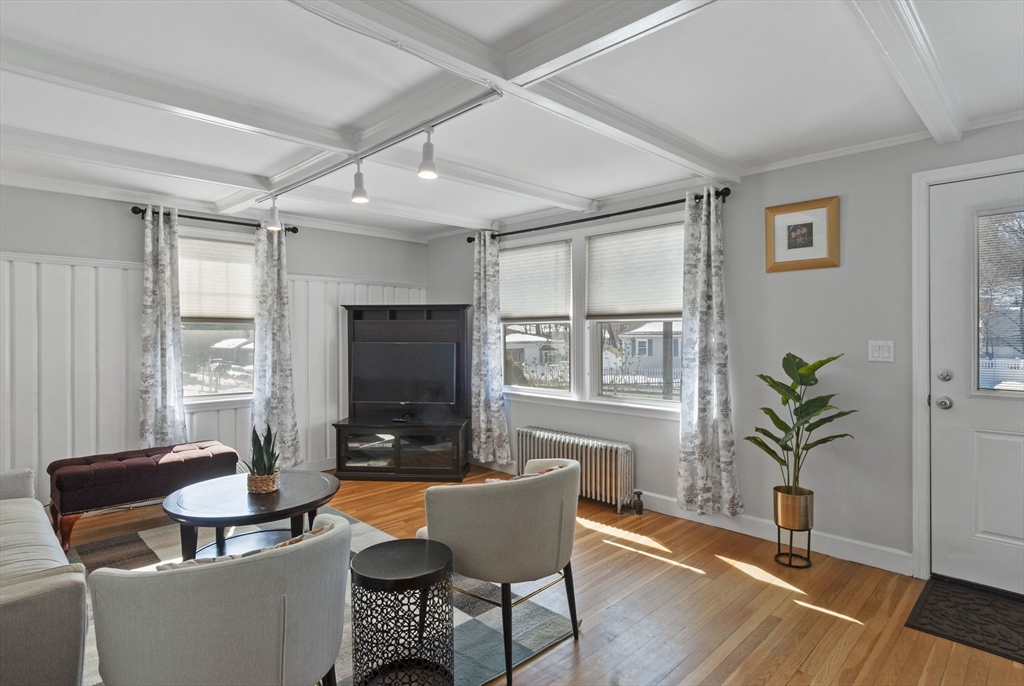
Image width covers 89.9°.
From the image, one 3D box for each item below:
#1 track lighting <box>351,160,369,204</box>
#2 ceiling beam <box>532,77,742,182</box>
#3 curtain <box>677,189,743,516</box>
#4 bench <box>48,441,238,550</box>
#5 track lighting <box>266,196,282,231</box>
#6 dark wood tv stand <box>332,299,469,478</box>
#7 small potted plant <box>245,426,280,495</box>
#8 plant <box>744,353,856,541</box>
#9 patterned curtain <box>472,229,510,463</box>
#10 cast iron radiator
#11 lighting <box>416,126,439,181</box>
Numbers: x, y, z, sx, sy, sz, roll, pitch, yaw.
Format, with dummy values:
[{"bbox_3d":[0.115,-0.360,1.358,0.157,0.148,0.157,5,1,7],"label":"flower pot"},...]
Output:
[{"bbox_3d":[-0.841,-0.891,2.837,0.095,0.238,0.095,1,1,43],"label":"track lighting"},{"bbox_3d":[0.729,-1.078,2.727,1.889,0.090,0.154,-1,1,-42],"label":"ceiling beam"},{"bbox_3d":[1.281,0.056,3.341,0.370,2.135,0.120,0,1,43],"label":"curtain"},{"bbox_3d":[-2.449,0.991,3.487,1.010,0.500,0.440,-1,1,-43],"label":"bench"},{"bbox_3d":[-1.658,-0.903,3.576,0.095,0.237,0.095,1,1,43],"label":"track lighting"},{"bbox_3d":[-0.991,0.434,4.791,1.180,1.570,0.520,0,1,6],"label":"dark wood tv stand"},{"bbox_3d":[-1.334,0.611,2.747,0.175,0.350,0.170,-1,1,-26],"label":"small potted plant"},{"bbox_3d":[1.662,0.627,2.962,0.542,1.144,0.430,1,1,43],"label":"plant"},{"bbox_3d":[-0.191,0.034,4.720,0.360,2.145,0.120,0,1,43],"label":"patterned curtain"},{"bbox_3d":[0.479,0.986,4.125,1.021,0.499,0.184,1,1,43],"label":"cast iron radiator"},{"bbox_3d":[-0.389,-0.879,2.374,0.095,0.248,0.095,0,1,0],"label":"lighting"}]

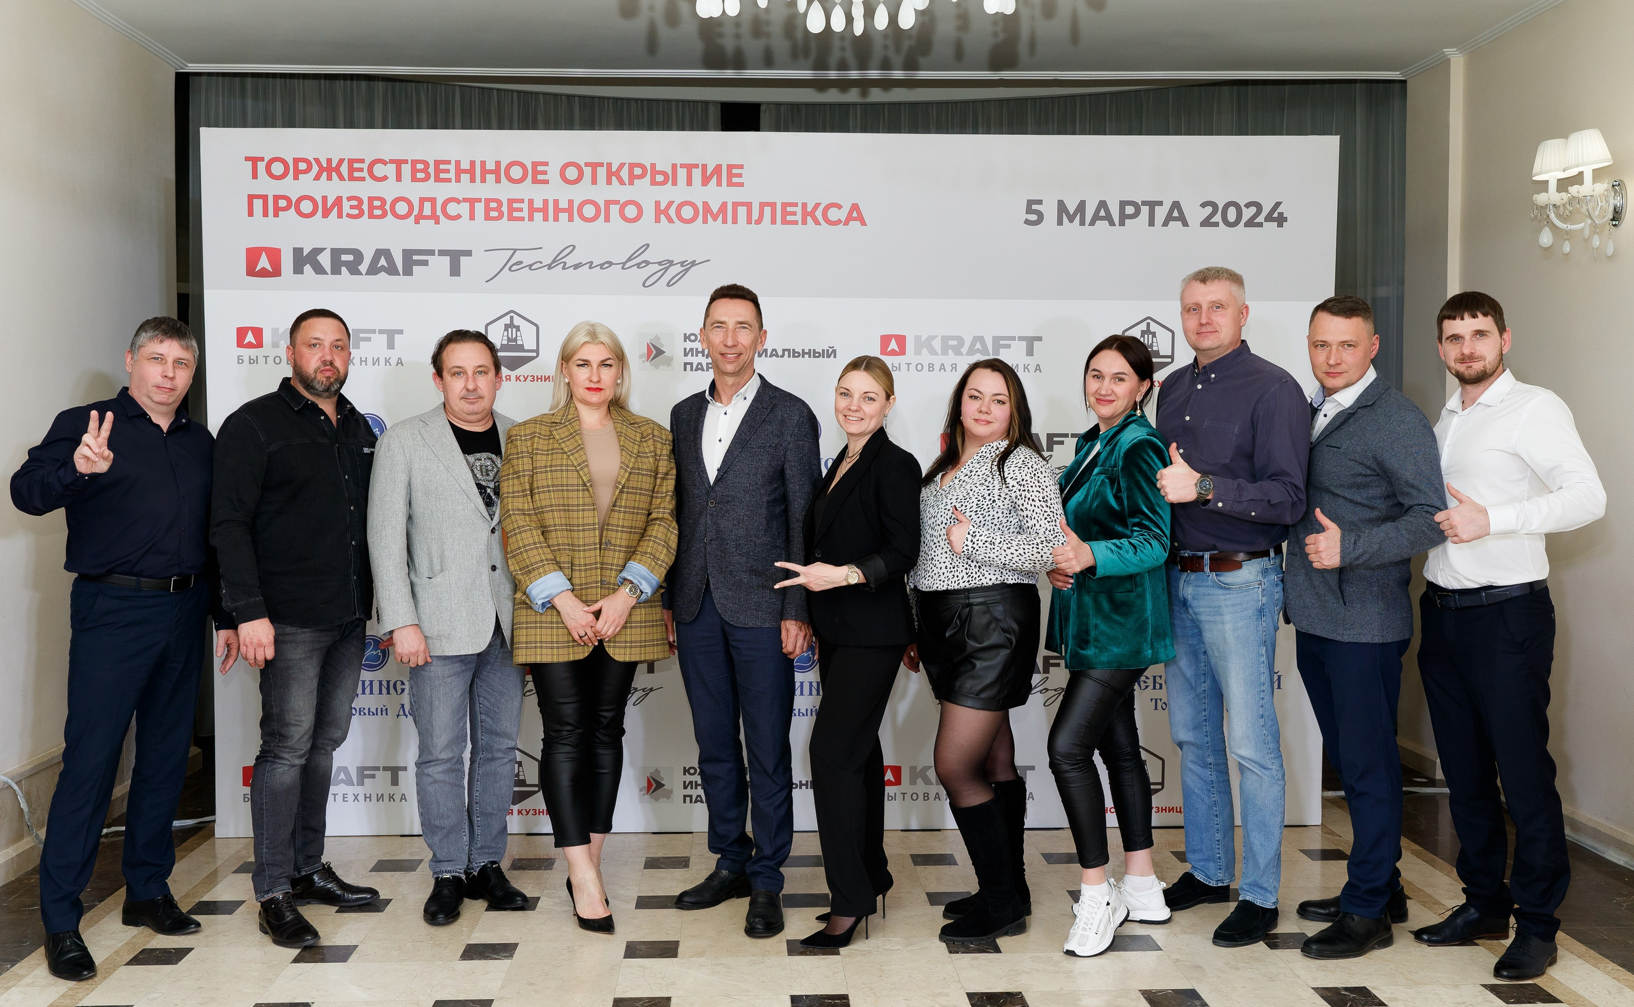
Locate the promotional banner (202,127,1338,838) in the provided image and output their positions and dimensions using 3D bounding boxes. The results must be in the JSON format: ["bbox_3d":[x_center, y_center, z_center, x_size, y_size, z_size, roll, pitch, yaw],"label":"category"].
[{"bbox_3d":[-0.139,-0.064,5.140,3.948,2.462,0.060,0,3,-2],"label":"promotional banner"}]

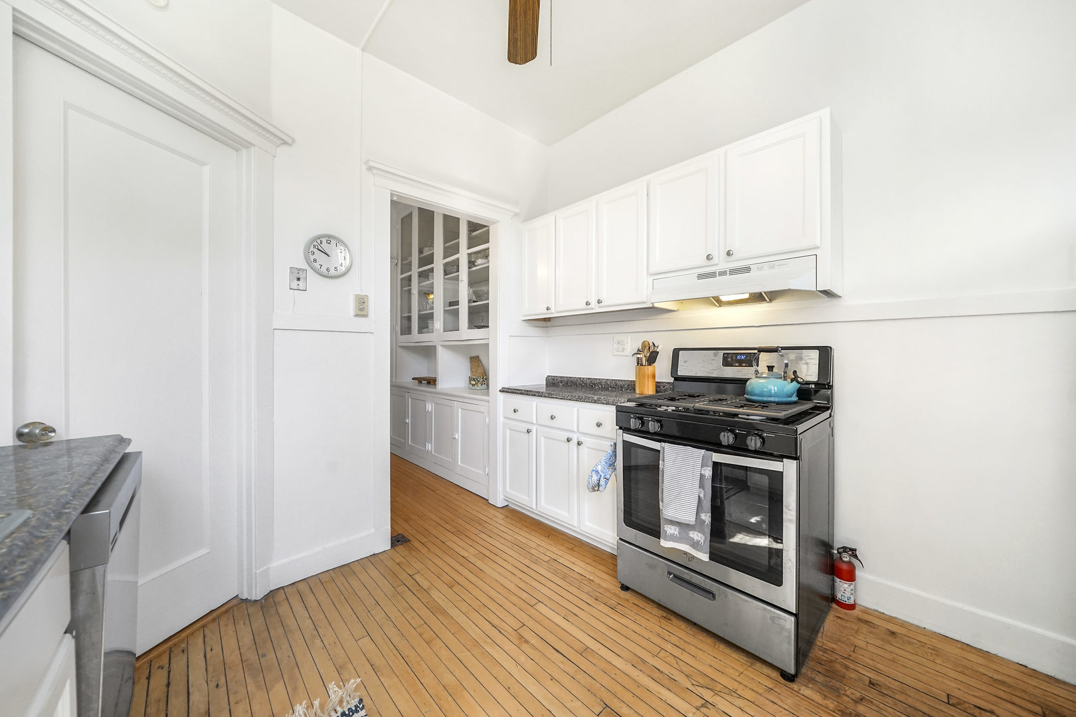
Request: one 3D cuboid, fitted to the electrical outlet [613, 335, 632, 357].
[{"bbox_3d":[0.594,-0.088,2.552,0.010,0.134,0.130,-2,2,-45],"label":"electrical outlet"}]

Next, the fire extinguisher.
[{"bbox_3d":[1.429,1.010,1.655,0.082,0.275,0.125,-2,2,-45],"label":"fire extinguisher"}]

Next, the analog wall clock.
[{"bbox_3d":[-1.126,-0.554,1.932,0.228,0.226,0.040,-2,2,-42],"label":"analog wall clock"}]

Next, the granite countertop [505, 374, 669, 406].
[{"bbox_3d":[0.301,0.209,2.497,0.515,0.112,1.110,-2,2,-45],"label":"granite countertop"}]

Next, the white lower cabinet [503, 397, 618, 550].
[{"bbox_3d":[0.307,0.691,2.522,0.490,0.860,1.095,-2,2,-45],"label":"white lower cabinet"}]

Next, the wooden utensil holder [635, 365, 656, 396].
[{"bbox_3d":[0.683,0.137,2.264,0.120,0.178,0.120,-2,2,-45],"label":"wooden utensil holder"}]

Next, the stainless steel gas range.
[{"bbox_3d":[0.868,0.548,1.720,0.685,1.202,0.757,-2,2,-43],"label":"stainless steel gas range"}]

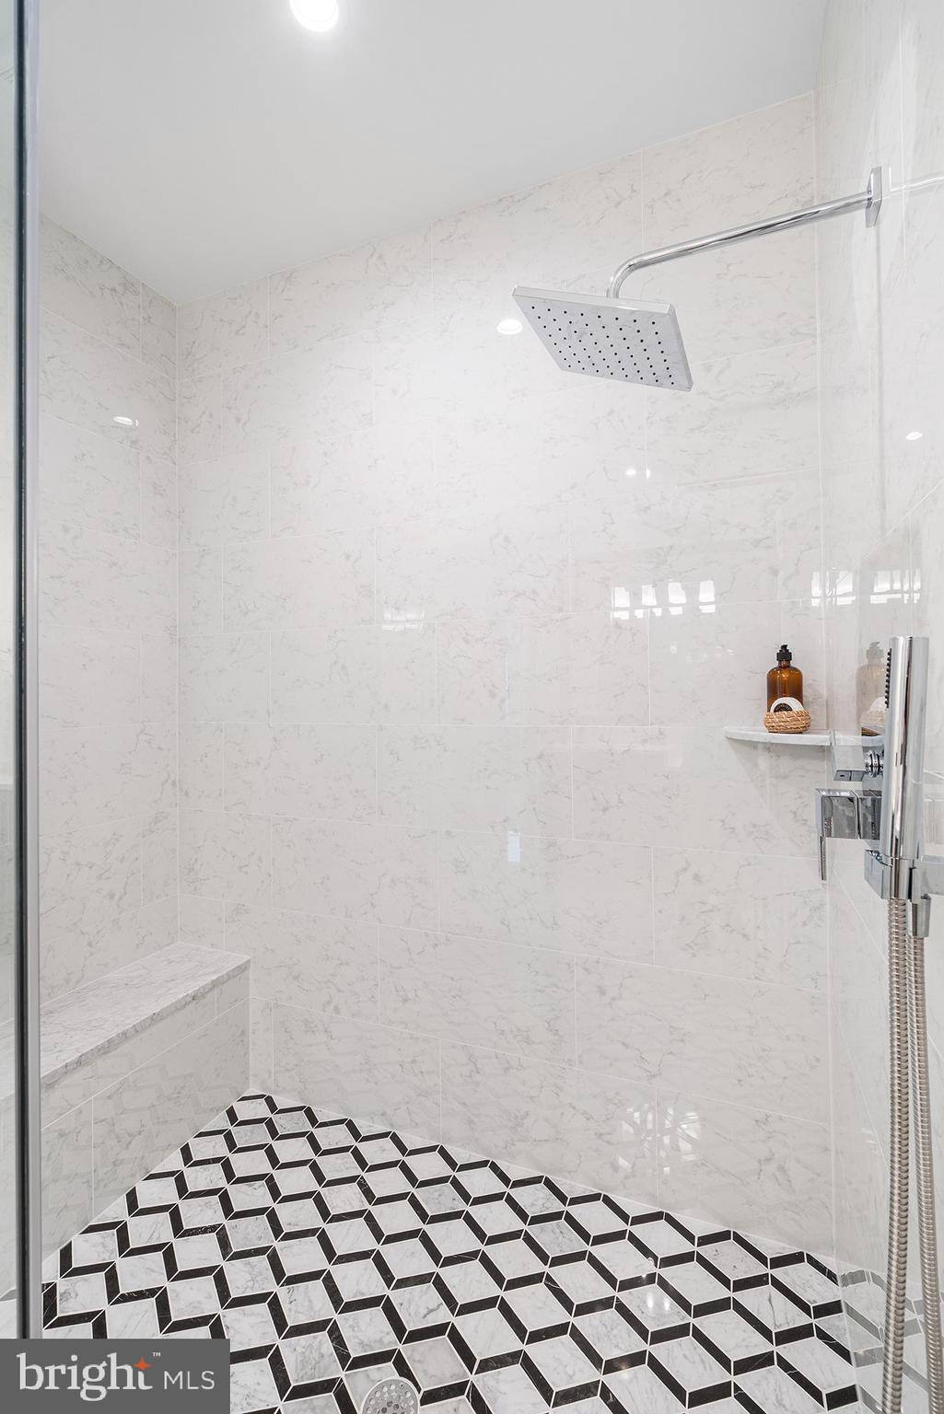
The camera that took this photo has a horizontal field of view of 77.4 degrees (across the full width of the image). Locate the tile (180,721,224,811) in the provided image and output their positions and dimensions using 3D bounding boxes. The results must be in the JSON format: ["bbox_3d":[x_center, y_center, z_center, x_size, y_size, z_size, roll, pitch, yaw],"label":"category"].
[{"bbox_3d":[-0.954,0.216,2.090,0.199,0.306,0.010,0,0,21],"label":"tile"}]

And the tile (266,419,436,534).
[{"bbox_3d":[-0.391,-0.709,1.869,0.608,0.299,0.010,0,0,21],"label":"tile"}]

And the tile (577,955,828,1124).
[{"bbox_3d":[0.553,0.812,1.480,0.588,0.303,0.010,-1,0,21],"label":"tile"}]

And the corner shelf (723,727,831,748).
[{"bbox_3d":[0.671,0.065,1.305,0.230,0.020,0.235,-1,0,21],"label":"corner shelf"}]

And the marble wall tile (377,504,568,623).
[{"bbox_3d":[-0.012,-0.406,1.720,0.608,0.303,0.010,0,0,21],"label":"marble wall tile"}]

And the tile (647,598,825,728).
[{"bbox_3d":[0.649,-0.104,1.461,0.392,0.306,0.010,0,0,21],"label":"tile"}]

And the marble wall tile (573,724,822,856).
[{"bbox_3d":[0.555,0.205,1.498,0.597,0.306,0.010,0,0,21],"label":"marble wall tile"}]

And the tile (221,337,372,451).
[{"bbox_3d":[-0.581,-1.008,1.938,0.605,0.304,0.010,-1,0,22],"label":"tile"}]

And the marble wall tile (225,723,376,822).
[{"bbox_3d":[-0.570,0.213,1.923,0.603,0.303,0.010,-1,0,21],"label":"marble wall tile"}]

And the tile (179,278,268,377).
[{"bbox_3d":[-0.868,-1.306,2.057,0.404,0.273,0.010,0,0,21],"label":"tile"}]

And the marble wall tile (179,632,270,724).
[{"bbox_3d":[-0.858,-0.087,2.043,0.409,0.304,0.010,-1,0,22],"label":"marble wall tile"}]

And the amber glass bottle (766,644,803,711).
[{"bbox_3d":[0.709,-0.043,1.335,0.081,0.192,0.081,-1,0,21],"label":"amber glass bottle"}]

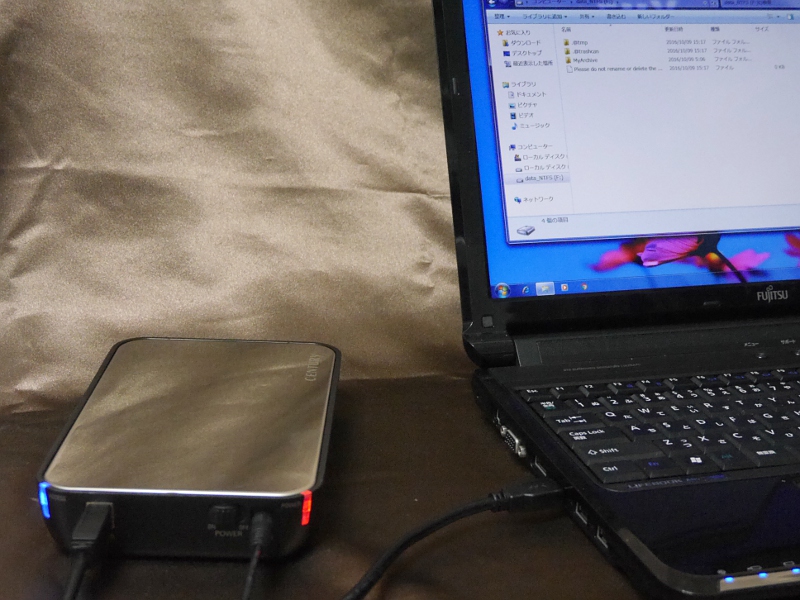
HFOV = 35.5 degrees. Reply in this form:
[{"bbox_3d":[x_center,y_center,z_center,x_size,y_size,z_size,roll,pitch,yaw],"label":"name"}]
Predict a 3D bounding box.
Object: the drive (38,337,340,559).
[{"bbox_3d":[-0.099,0.071,0.646,0.130,0.035,0.186,2,20,0],"label":"drive"}]

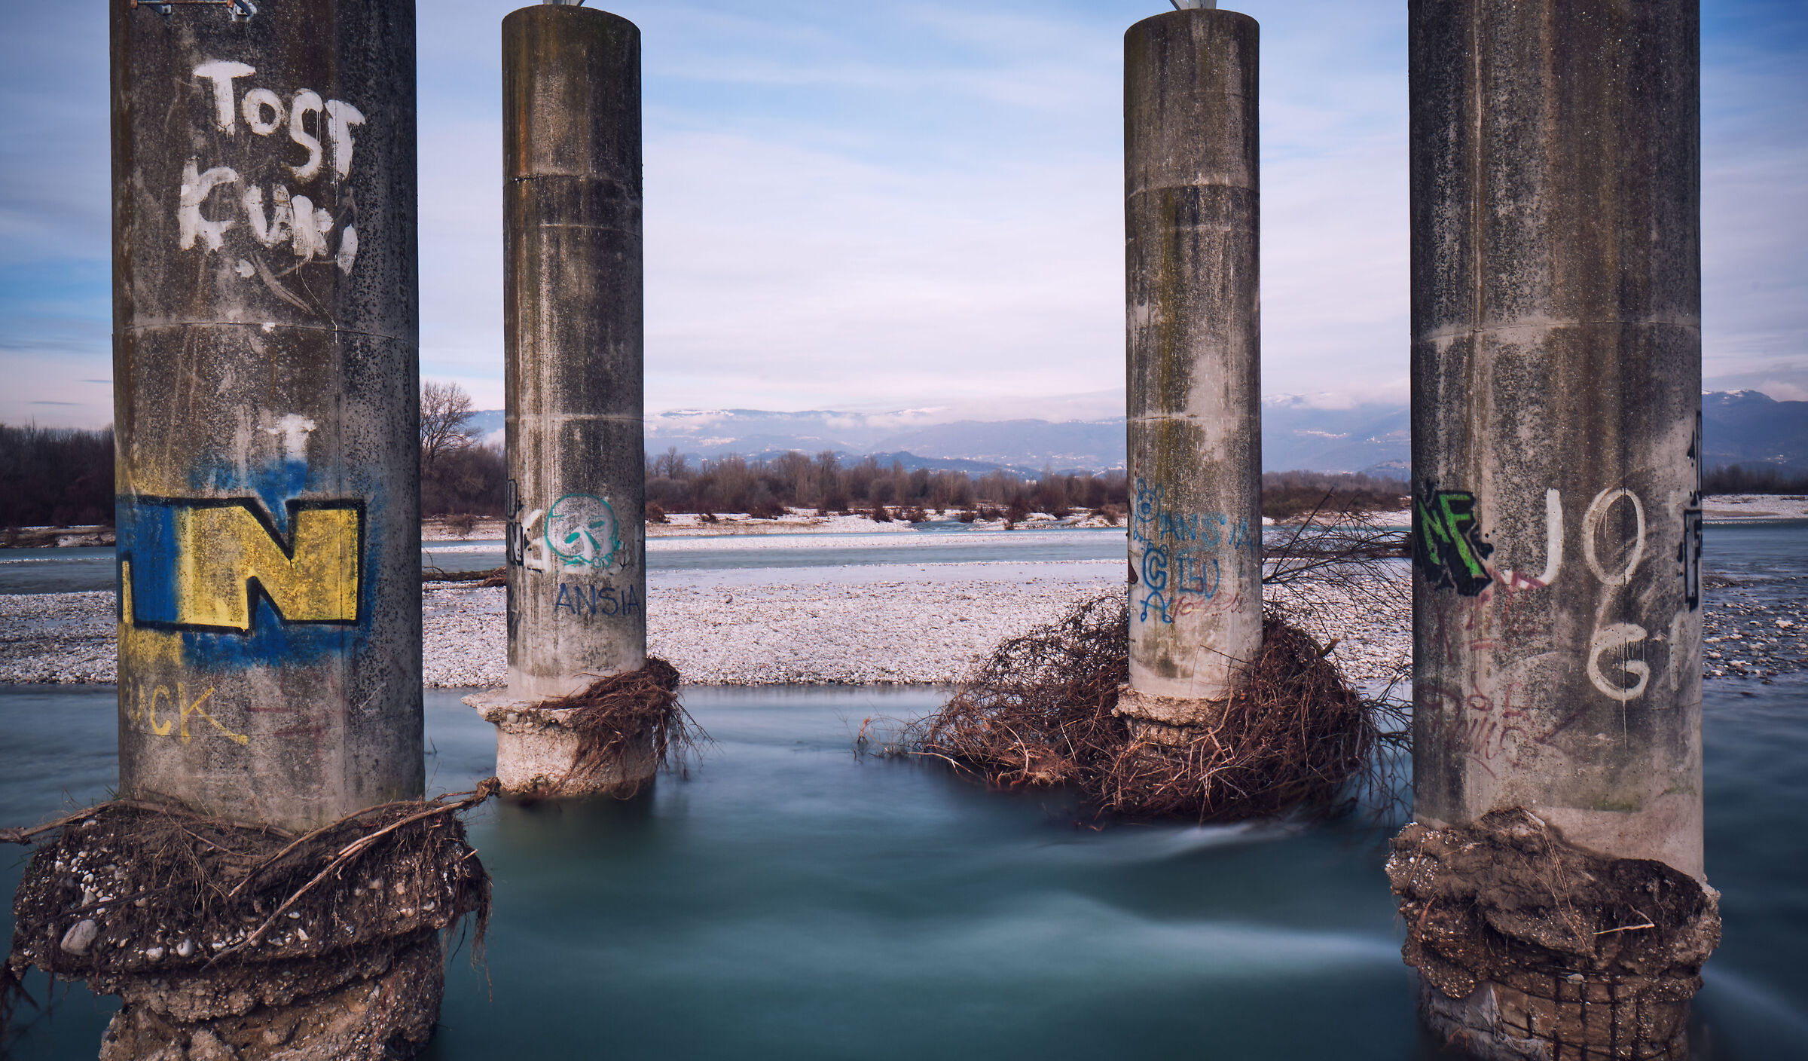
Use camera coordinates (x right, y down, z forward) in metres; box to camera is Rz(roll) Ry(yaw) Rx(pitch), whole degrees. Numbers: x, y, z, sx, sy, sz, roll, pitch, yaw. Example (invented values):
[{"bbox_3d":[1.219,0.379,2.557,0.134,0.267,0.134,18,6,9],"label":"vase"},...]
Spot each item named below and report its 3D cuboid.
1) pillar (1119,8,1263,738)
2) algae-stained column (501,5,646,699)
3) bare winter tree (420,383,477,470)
[{"bbox_3d":[3.000,-1.540,12.500,1.370,7.100,1.370,0,1,0],"label":"pillar"},{"bbox_3d":[-3.310,-1.700,12.160,1.350,6.650,1.350,0,1,0],"label":"algae-stained column"},{"bbox_3d":[-48.600,-8.800,125.000,9.500,13.300,9.500,0,1,0],"label":"bare winter tree"}]

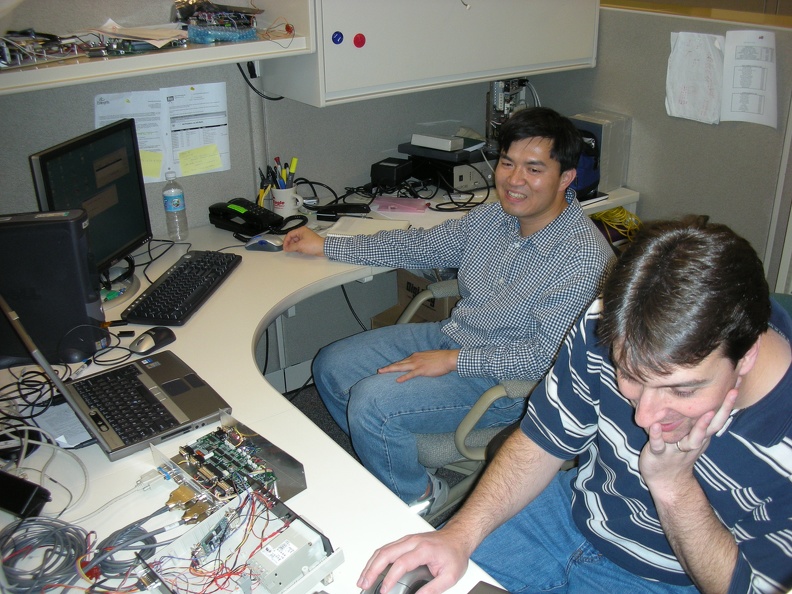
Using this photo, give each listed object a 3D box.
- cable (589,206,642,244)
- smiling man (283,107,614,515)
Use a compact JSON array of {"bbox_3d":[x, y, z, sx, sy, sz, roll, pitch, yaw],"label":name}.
[{"bbox_3d":[0.771,-0.241,2.795,0.190,0.125,0.110,-18,30,-32],"label":"cable"},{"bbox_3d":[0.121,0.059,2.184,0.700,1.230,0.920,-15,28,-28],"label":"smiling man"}]

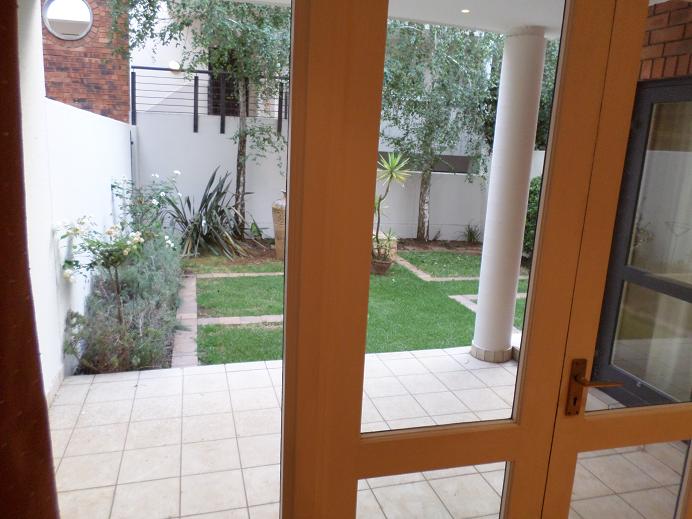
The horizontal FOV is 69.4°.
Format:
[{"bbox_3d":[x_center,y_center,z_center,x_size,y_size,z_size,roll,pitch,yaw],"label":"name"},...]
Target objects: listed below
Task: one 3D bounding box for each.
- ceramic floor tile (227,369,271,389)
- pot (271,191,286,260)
[{"bbox_3d":[-0.693,0.870,3.594,0.300,0.010,0.300,-1,12,-17],"label":"ceramic floor tile"},{"bbox_3d":[-0.916,-0.563,8.045,0.540,1.110,0.540,3,12,-1],"label":"pot"}]

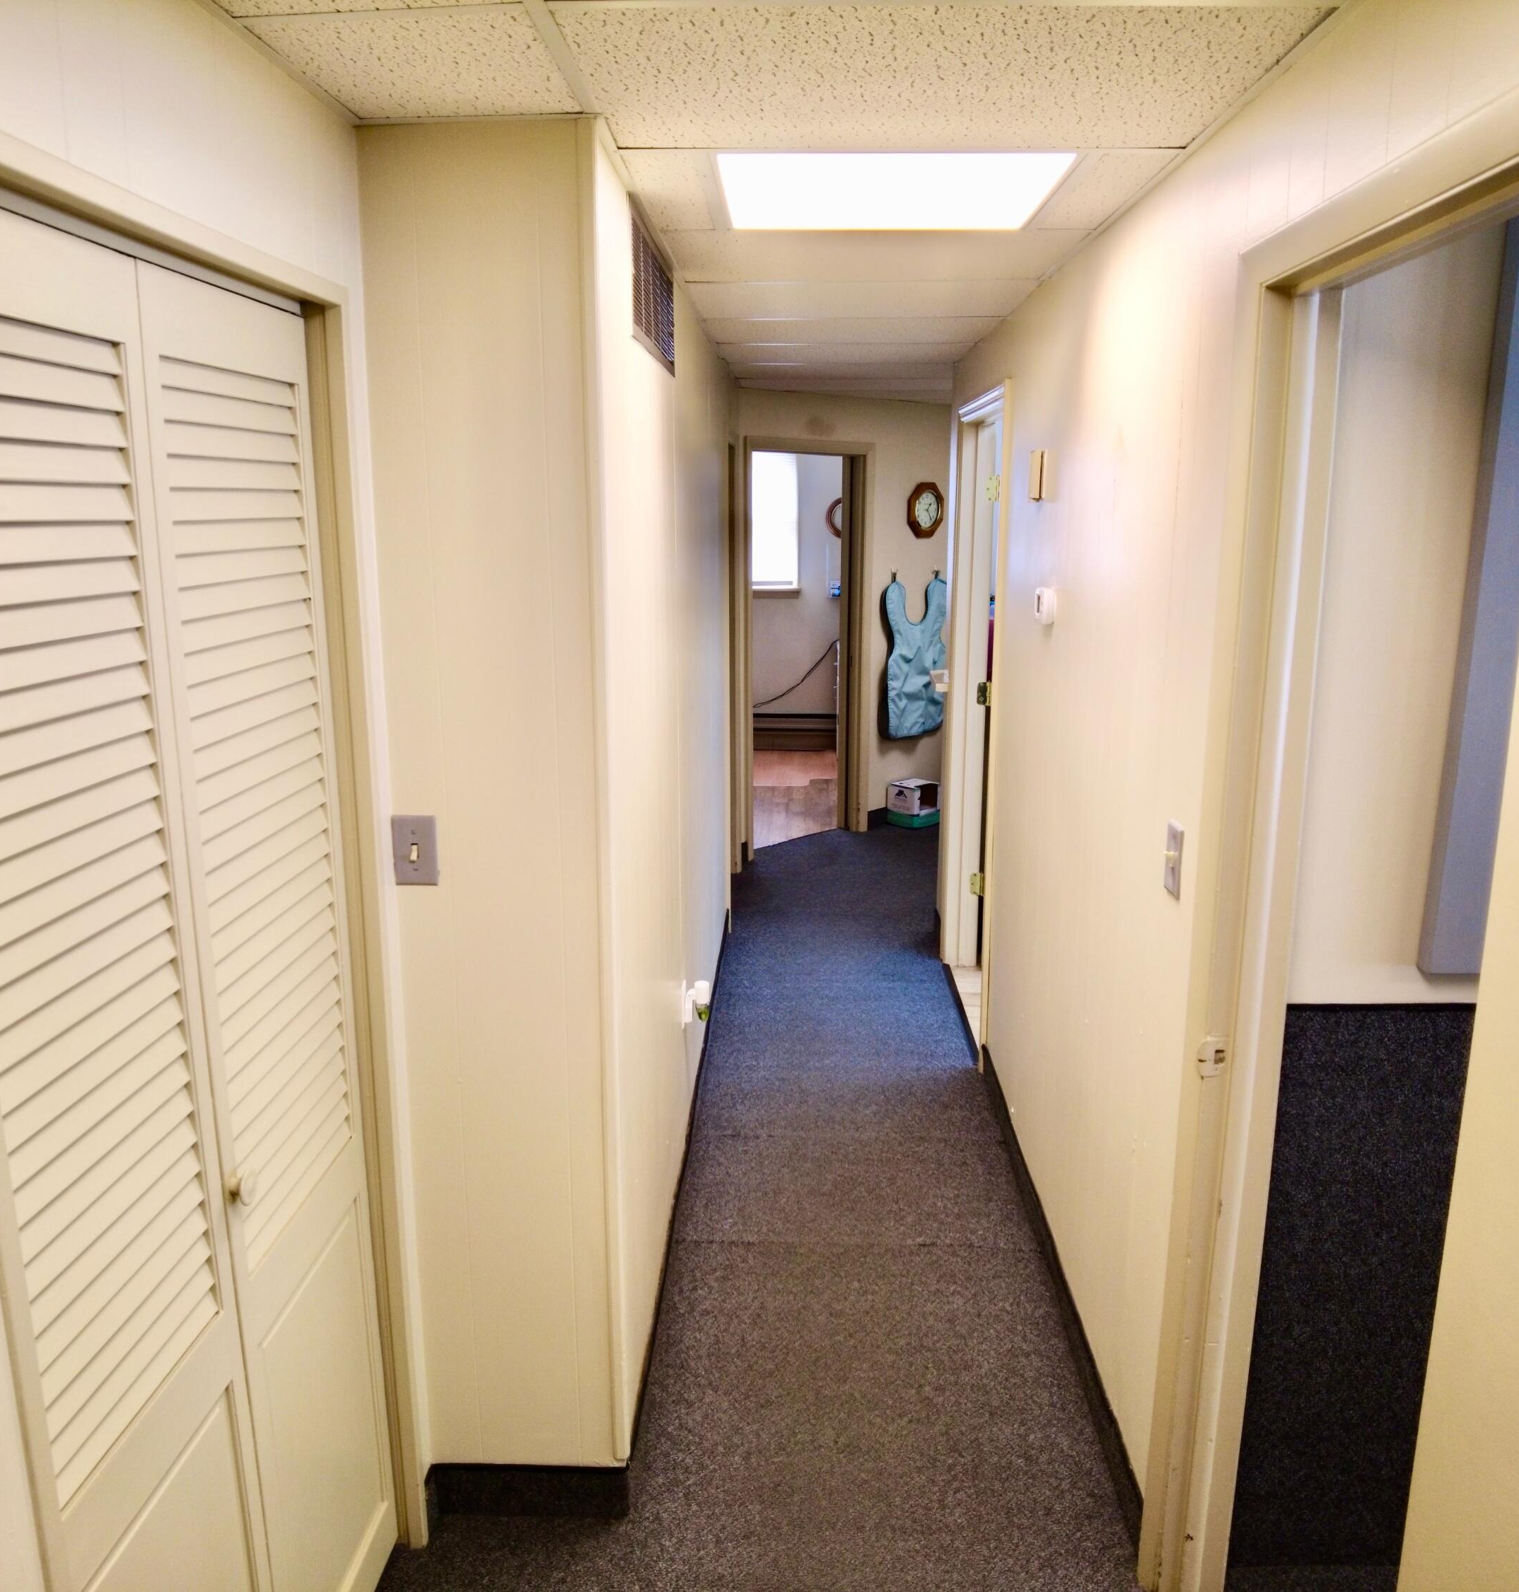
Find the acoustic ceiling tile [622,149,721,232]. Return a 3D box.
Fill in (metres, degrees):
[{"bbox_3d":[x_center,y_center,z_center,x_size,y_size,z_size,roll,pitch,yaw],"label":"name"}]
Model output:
[{"bbox_3d":[-0.150,-1.110,2.258,0.138,0.020,0.580,0,13,2],"label":"acoustic ceiling tile"}]

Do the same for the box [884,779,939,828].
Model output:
[{"bbox_3d":[0.925,0.045,7.302,0.199,0.238,0.255,13,18,43],"label":"box"}]

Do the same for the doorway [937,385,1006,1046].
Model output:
[{"bbox_3d":[0.780,-0.259,4.330,0.130,2.156,1.000,0,13,2],"label":"doorway"}]

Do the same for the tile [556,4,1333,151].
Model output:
[{"bbox_3d":[0.220,-0.979,1.689,0.902,0.020,0.580,0,13,2],"label":"tile"}]

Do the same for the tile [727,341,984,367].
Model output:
[{"bbox_3d":[0.305,-1.618,4.482,0.902,0.020,0.580,0,13,2],"label":"tile"}]

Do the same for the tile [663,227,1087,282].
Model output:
[{"bbox_3d":[0.254,-1.235,2.806,0.902,0.020,0.580,0,13,2],"label":"tile"}]

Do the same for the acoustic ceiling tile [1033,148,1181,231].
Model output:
[{"bbox_3d":[0.617,-1.103,2.236,0.142,0.020,0.580,0,13,2],"label":"acoustic ceiling tile"}]

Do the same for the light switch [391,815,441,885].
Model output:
[{"bbox_3d":[-0.551,0.088,1.966,0.071,0.116,0.015,0,13,2],"label":"light switch"}]

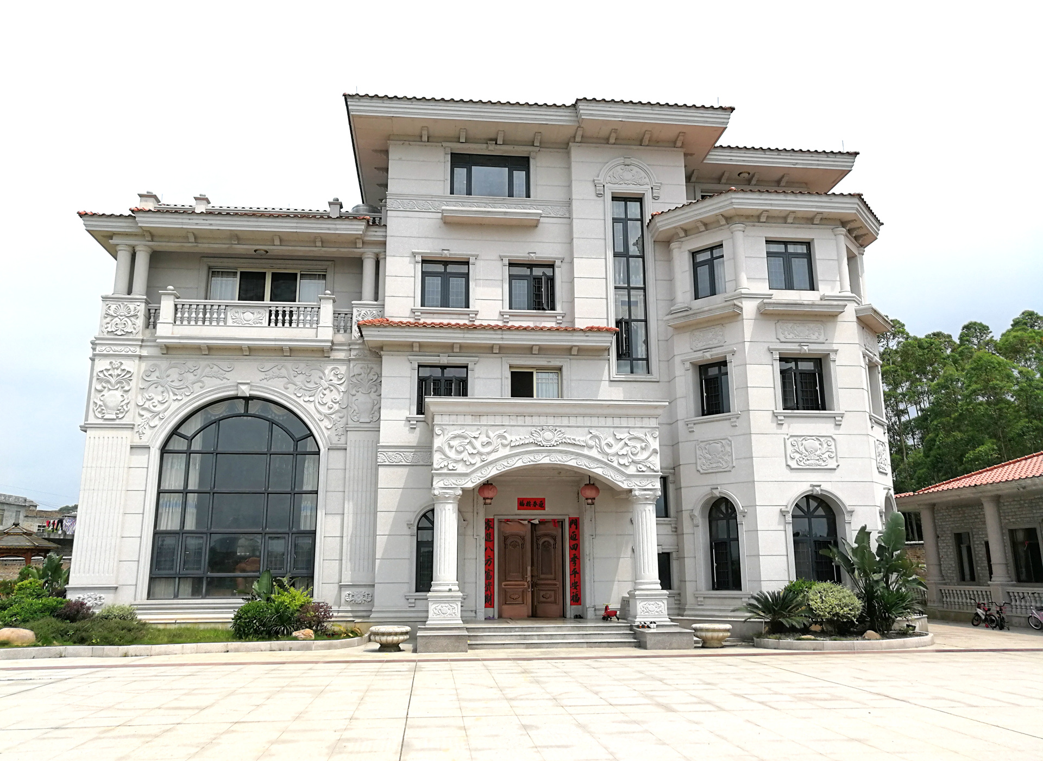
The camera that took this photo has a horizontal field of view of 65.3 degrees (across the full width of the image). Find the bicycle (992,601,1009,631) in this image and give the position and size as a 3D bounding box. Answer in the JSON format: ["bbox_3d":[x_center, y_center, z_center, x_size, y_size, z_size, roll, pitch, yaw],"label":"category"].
[{"bbox_3d":[13.275,6.407,22.315,1.100,0.830,0.520,12,-18,-42],"label":"bicycle"}]

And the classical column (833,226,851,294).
[{"bbox_3d":[8.665,-3.166,21.869,0.360,1.860,0.360,1,-14,-6],"label":"classical column"}]

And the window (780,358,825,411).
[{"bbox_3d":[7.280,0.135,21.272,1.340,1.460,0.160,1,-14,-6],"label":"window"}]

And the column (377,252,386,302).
[{"bbox_3d":[-3.969,-2.993,23.659,0.420,1.620,0.420,1,-13,-6],"label":"column"}]

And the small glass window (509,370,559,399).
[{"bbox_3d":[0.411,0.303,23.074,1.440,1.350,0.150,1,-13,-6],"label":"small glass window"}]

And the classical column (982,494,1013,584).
[{"bbox_3d":[14.350,4.797,24.589,0.520,2.640,0.520,1,-13,-6],"label":"classical column"}]

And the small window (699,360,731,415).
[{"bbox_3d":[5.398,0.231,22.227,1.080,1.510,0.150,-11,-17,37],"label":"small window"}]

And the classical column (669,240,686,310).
[{"bbox_3d":[4.371,-2.870,22.671,0.360,1.970,0.360,1,-14,-6],"label":"classical column"}]

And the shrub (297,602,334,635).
[{"bbox_3d":[-4.833,5.554,19.045,0.900,0.770,0.850,1,-13,-6],"label":"shrub"}]

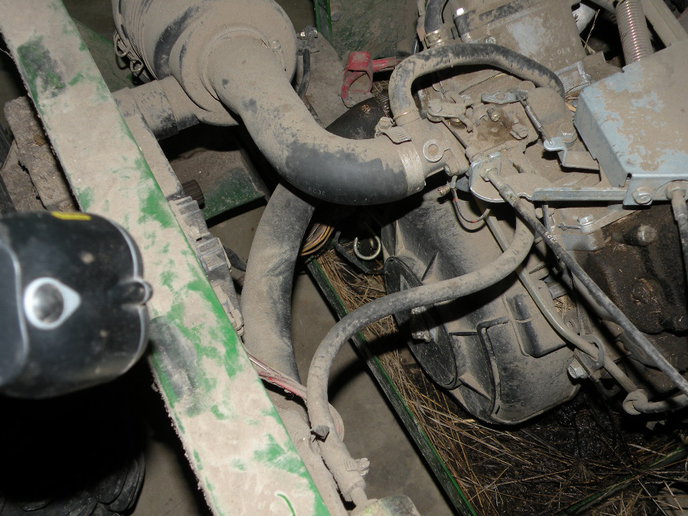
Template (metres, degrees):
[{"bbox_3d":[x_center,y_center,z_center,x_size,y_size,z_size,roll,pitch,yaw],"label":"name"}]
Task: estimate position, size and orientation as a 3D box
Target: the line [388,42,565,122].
[{"bbox_3d":[0.119,-0.161,0.746,0.207,0.037,0.072,-10,82,-35],"label":"line"}]

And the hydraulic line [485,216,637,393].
[{"bbox_3d":[0.179,0.037,0.724,0.018,0.018,0.212,5,39,-39],"label":"hydraulic line"}]

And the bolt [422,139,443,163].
[{"bbox_3d":[0.072,-0.088,0.680,0.017,0.009,0.017,0,88,5],"label":"bolt"}]

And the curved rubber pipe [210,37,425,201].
[{"bbox_3d":[-0.027,-0.106,0.713,0.229,0.060,0.099,32,57,17],"label":"curved rubber pipe"}]

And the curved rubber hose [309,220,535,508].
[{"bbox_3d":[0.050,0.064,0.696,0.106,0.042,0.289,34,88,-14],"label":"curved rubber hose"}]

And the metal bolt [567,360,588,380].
[{"bbox_3d":[0.192,0.092,0.685,0.012,0.016,0.016,-20,49,-18],"label":"metal bolt"}]

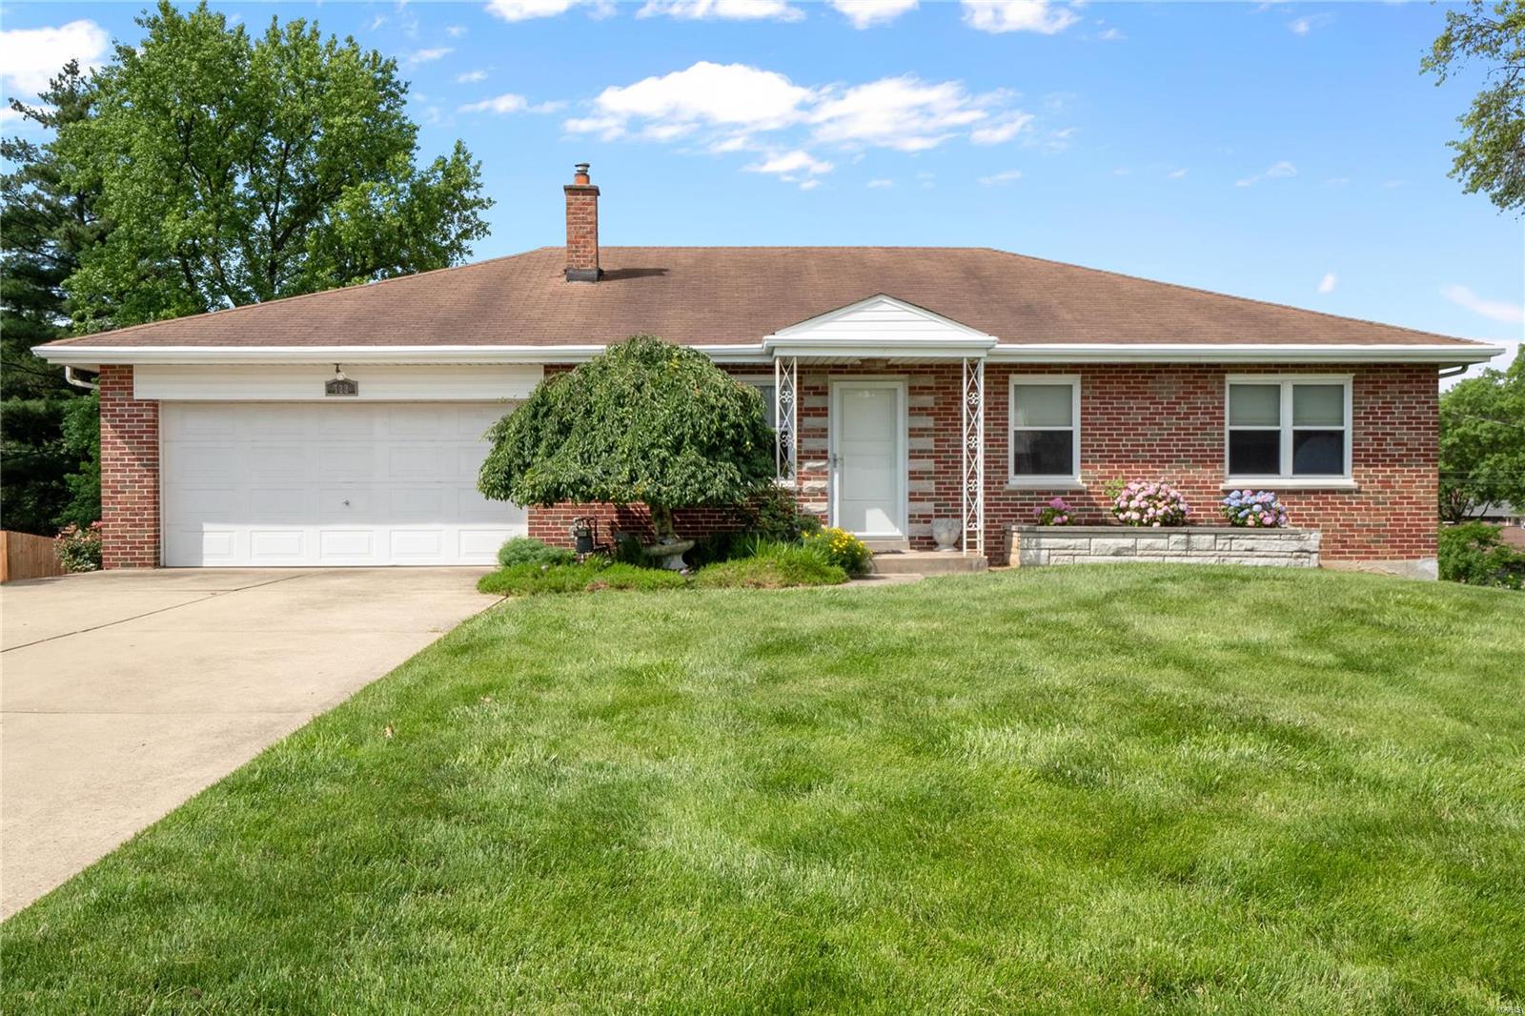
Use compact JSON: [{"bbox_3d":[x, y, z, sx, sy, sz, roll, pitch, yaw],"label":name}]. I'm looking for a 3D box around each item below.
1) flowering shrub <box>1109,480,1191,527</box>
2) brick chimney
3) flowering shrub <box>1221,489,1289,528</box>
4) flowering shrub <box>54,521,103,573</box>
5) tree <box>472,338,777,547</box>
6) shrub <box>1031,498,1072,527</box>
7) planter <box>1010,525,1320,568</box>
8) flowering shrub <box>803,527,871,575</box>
[{"bbox_3d":[5.000,-0.028,16.330,0.980,0.600,0.800,0,1,-2],"label":"flowering shrub"},{"bbox_3d":[-2.706,-4.280,19.047,0.530,1.800,0.530,0,1,-2],"label":"brick chimney"},{"bbox_3d":[6.344,0.022,16.380,0.830,0.530,0.700,0,1,-2],"label":"flowering shrub"},{"bbox_3d":[-8.754,0.496,16.291,0.680,0.660,0.620,0,1,-2],"label":"flowering shrub"},{"bbox_3d":[-1.570,-0.750,14.682,3.300,2.500,3.000,0,1,-2],"label":"tree"},{"bbox_3d":[3.719,0.071,16.284,0.510,0.420,0.470,0,1,-2],"label":"shrub"},{"bbox_3d":[5.158,0.494,16.345,3.850,0.530,0.720,0,1,-2],"label":"planter"},{"bbox_3d":[0.903,0.515,15.047,0.800,0.600,0.720,0,1,-2],"label":"flowering shrub"}]

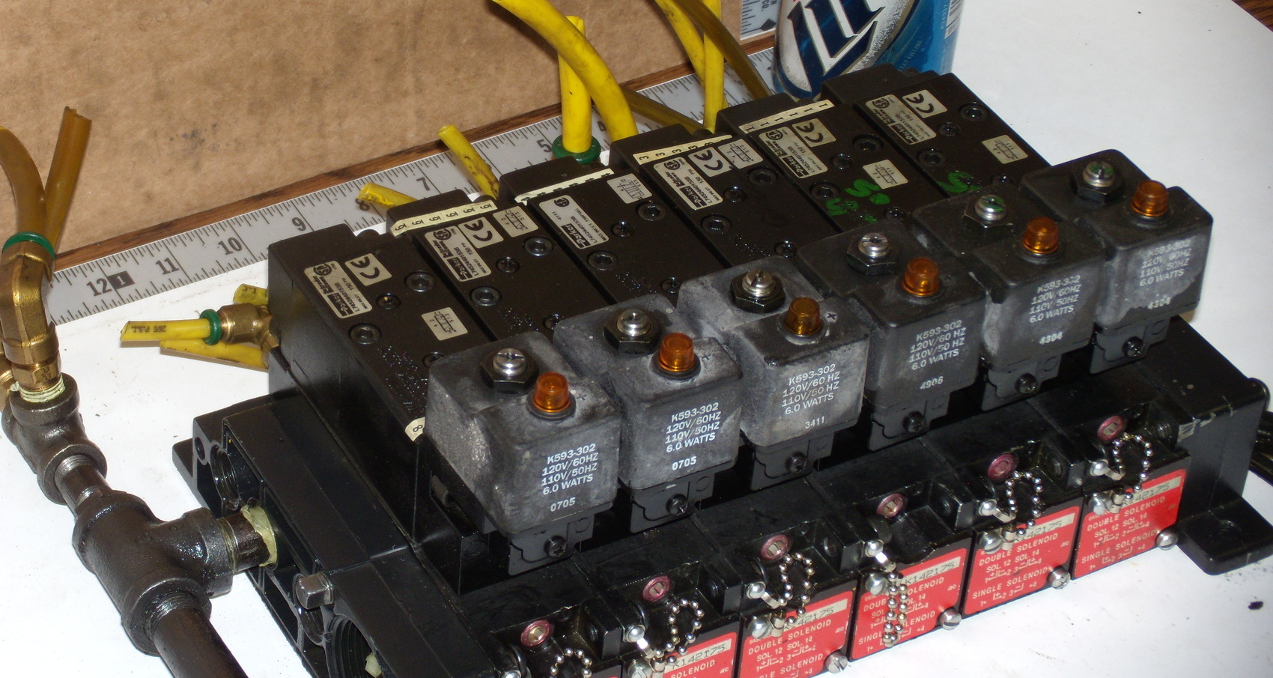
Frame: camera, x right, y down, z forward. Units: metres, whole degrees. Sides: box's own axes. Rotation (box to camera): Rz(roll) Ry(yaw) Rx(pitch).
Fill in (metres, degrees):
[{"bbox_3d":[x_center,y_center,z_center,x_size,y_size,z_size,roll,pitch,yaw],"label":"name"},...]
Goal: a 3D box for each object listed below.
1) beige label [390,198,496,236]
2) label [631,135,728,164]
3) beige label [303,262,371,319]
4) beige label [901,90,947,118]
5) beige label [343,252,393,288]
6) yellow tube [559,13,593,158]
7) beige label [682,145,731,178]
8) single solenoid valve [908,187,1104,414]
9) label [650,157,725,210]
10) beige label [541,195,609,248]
[{"bbox_3d":[-0.062,-0.039,0.955,0.035,0.002,0.005,-14,44,-19],"label":"beige label"},{"bbox_3d":[0.016,-0.063,0.996,0.034,0.001,0.005,-13,43,-17],"label":"label"},{"bbox_3d":[-0.093,-0.016,0.926,0.011,0.001,0.026,-18,46,-23],"label":"beige label"},{"bbox_3d":[0.097,-0.079,0.997,0.010,0.001,0.013,-19,45,-24],"label":"beige label"},{"bbox_3d":[-0.084,-0.022,0.940,0.010,0.001,0.014,-22,46,-26],"label":"beige label"},{"bbox_3d":[-0.021,-0.082,0.981,0.010,0.054,0.010,-1,43,1],"label":"yellow tube"},{"bbox_3d":[0.024,-0.057,0.967,0.009,0.001,0.013,-19,45,-24],"label":"beige label"},{"bbox_3d":[0.113,-0.016,0.932,0.036,0.057,0.049,-18,44,-22],"label":"single solenoid valve"},{"bbox_3d":[0.017,-0.051,0.979,0.011,0.001,0.027,-19,45,-23],"label":"label"},{"bbox_3d":[-0.020,-0.038,0.961,0.011,0.001,0.027,-20,45,-24],"label":"beige label"}]

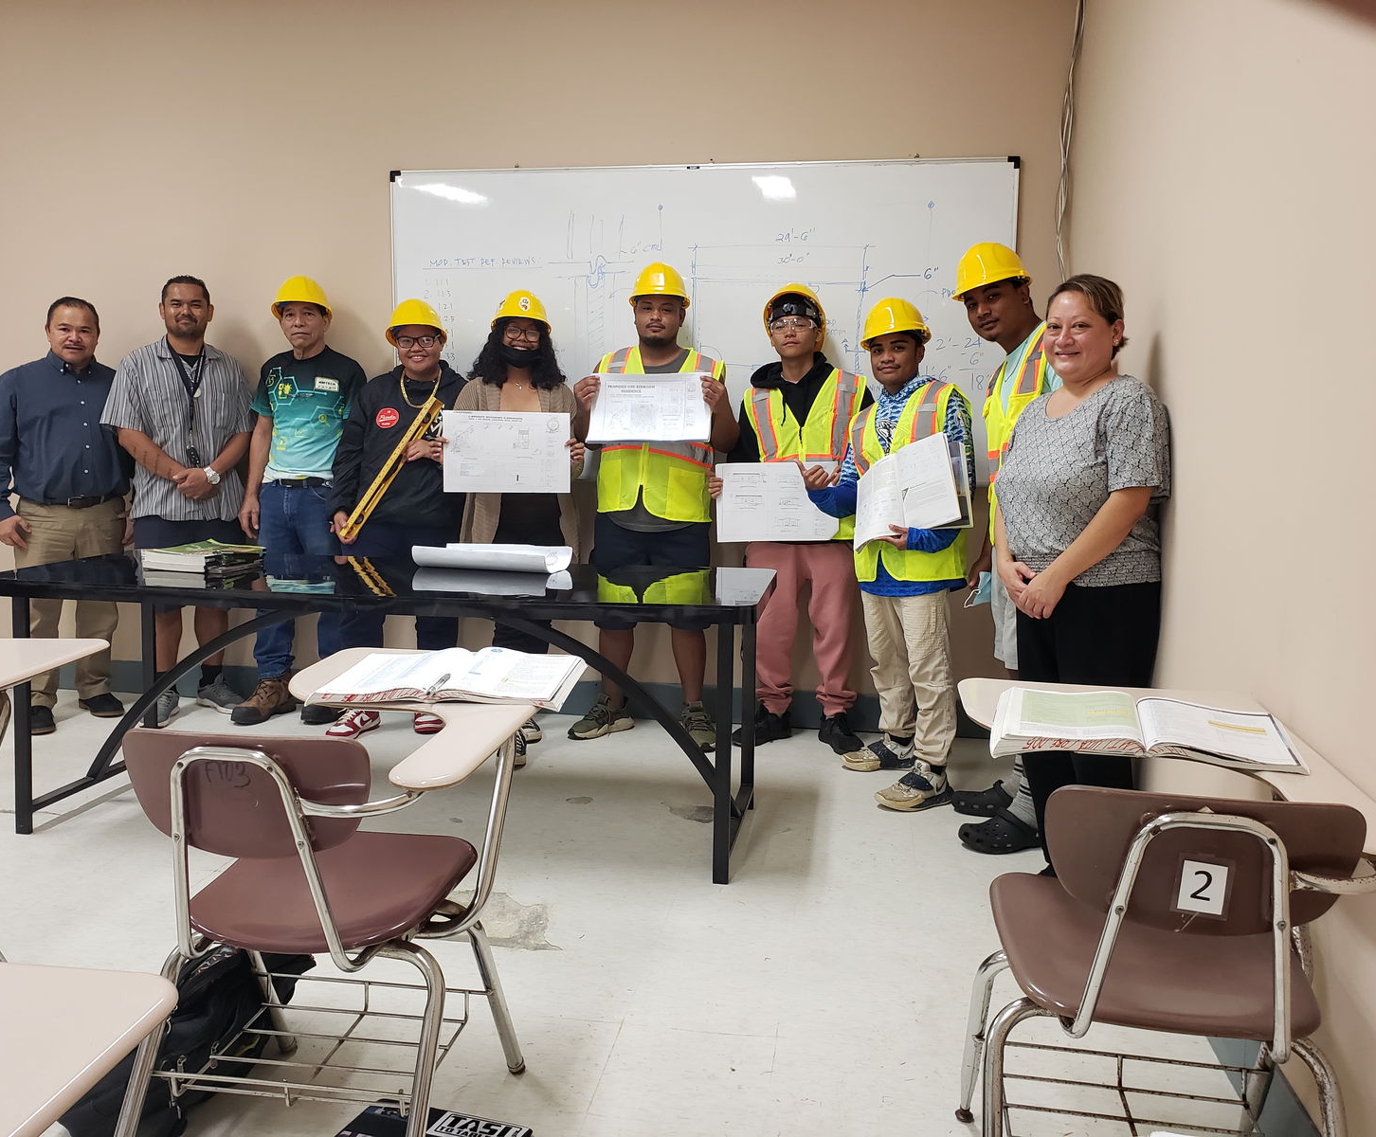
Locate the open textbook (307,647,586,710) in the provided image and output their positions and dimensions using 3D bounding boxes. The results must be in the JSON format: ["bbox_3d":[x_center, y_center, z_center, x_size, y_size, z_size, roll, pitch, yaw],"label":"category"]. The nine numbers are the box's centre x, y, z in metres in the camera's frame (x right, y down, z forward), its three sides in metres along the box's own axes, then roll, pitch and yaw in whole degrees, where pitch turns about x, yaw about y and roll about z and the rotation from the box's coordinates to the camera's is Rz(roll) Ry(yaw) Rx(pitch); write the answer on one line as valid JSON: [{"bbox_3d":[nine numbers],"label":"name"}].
[{"bbox_3d":[-0.423,0.192,2.067,0.440,0.040,0.285,1,10,4],"label":"open textbook"}]

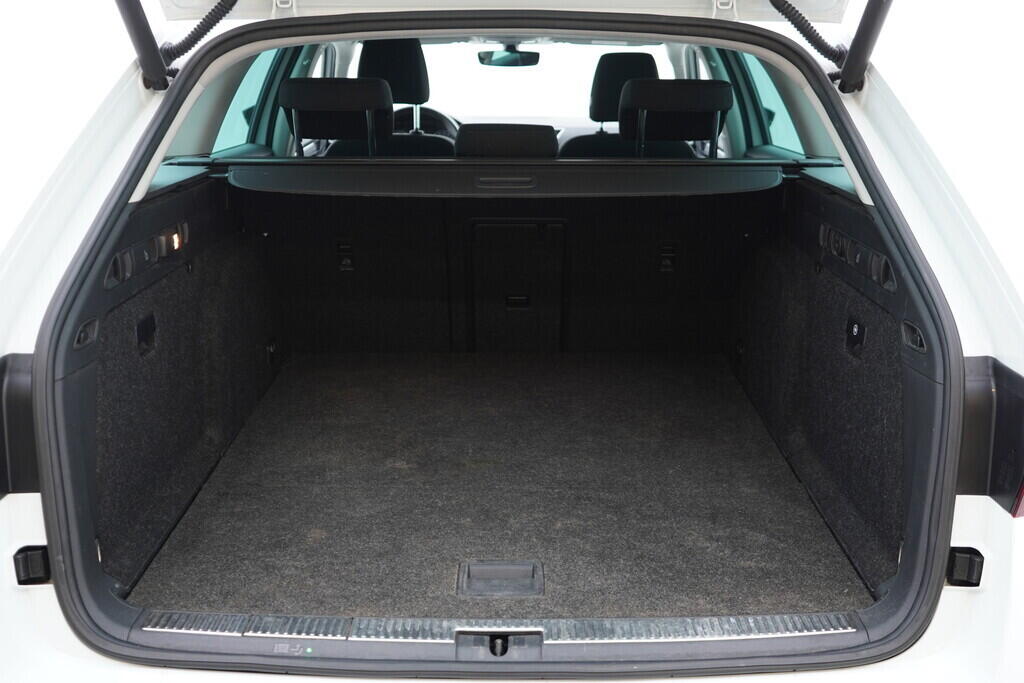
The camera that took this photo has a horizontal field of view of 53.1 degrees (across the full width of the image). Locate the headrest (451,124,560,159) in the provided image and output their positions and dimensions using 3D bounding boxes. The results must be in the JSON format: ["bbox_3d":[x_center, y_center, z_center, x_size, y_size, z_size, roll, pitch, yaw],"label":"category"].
[{"bbox_3d":[-0.012,-0.391,2.225,0.218,0.135,0.110,0,27,0],"label":"headrest"}]

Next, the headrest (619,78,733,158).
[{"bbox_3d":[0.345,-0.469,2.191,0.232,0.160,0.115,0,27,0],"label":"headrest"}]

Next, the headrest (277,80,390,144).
[{"bbox_3d":[-0.366,-0.479,2.186,0.232,0.140,0.115,0,27,0],"label":"headrest"}]

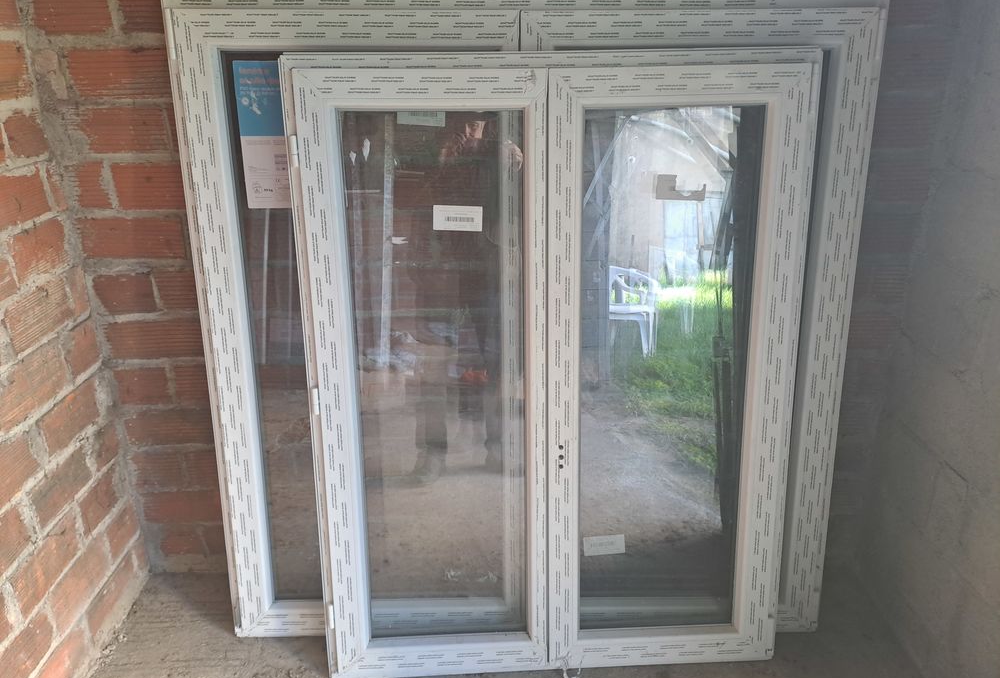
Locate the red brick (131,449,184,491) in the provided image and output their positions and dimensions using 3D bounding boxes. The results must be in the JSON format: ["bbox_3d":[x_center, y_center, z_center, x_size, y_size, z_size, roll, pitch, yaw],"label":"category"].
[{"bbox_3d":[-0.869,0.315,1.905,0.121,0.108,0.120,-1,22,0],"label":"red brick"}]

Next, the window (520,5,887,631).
[{"bbox_3d":[0.402,0.025,1.589,0.710,1.392,0.080,-1,14,0],"label":"window"}]

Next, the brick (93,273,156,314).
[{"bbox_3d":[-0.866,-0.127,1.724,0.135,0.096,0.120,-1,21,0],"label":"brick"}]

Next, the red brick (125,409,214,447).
[{"bbox_3d":[-0.807,0.204,1.861,0.243,0.098,0.120,-1,22,0],"label":"red brick"}]

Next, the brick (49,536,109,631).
[{"bbox_3d":[-1.002,0.544,1.628,0.120,0.092,0.222,-1,21,0],"label":"brick"}]

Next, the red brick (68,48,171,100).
[{"bbox_3d":[-0.761,-0.568,1.547,0.255,0.097,0.120,-1,22,-1],"label":"red brick"}]

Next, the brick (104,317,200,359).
[{"bbox_3d":[-0.797,-0.021,1.762,0.255,0.096,0.120,-1,22,-1],"label":"brick"}]

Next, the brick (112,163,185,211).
[{"bbox_3d":[-0.712,-0.354,1.633,0.255,0.097,0.120,-1,22,-1],"label":"brick"}]

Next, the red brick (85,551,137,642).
[{"bbox_3d":[-1.009,0.623,1.773,0.120,0.078,0.227,-1,22,0],"label":"red brick"}]

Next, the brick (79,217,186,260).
[{"bbox_3d":[-0.823,-0.246,1.672,0.227,0.096,0.120,-1,22,-1],"label":"brick"}]

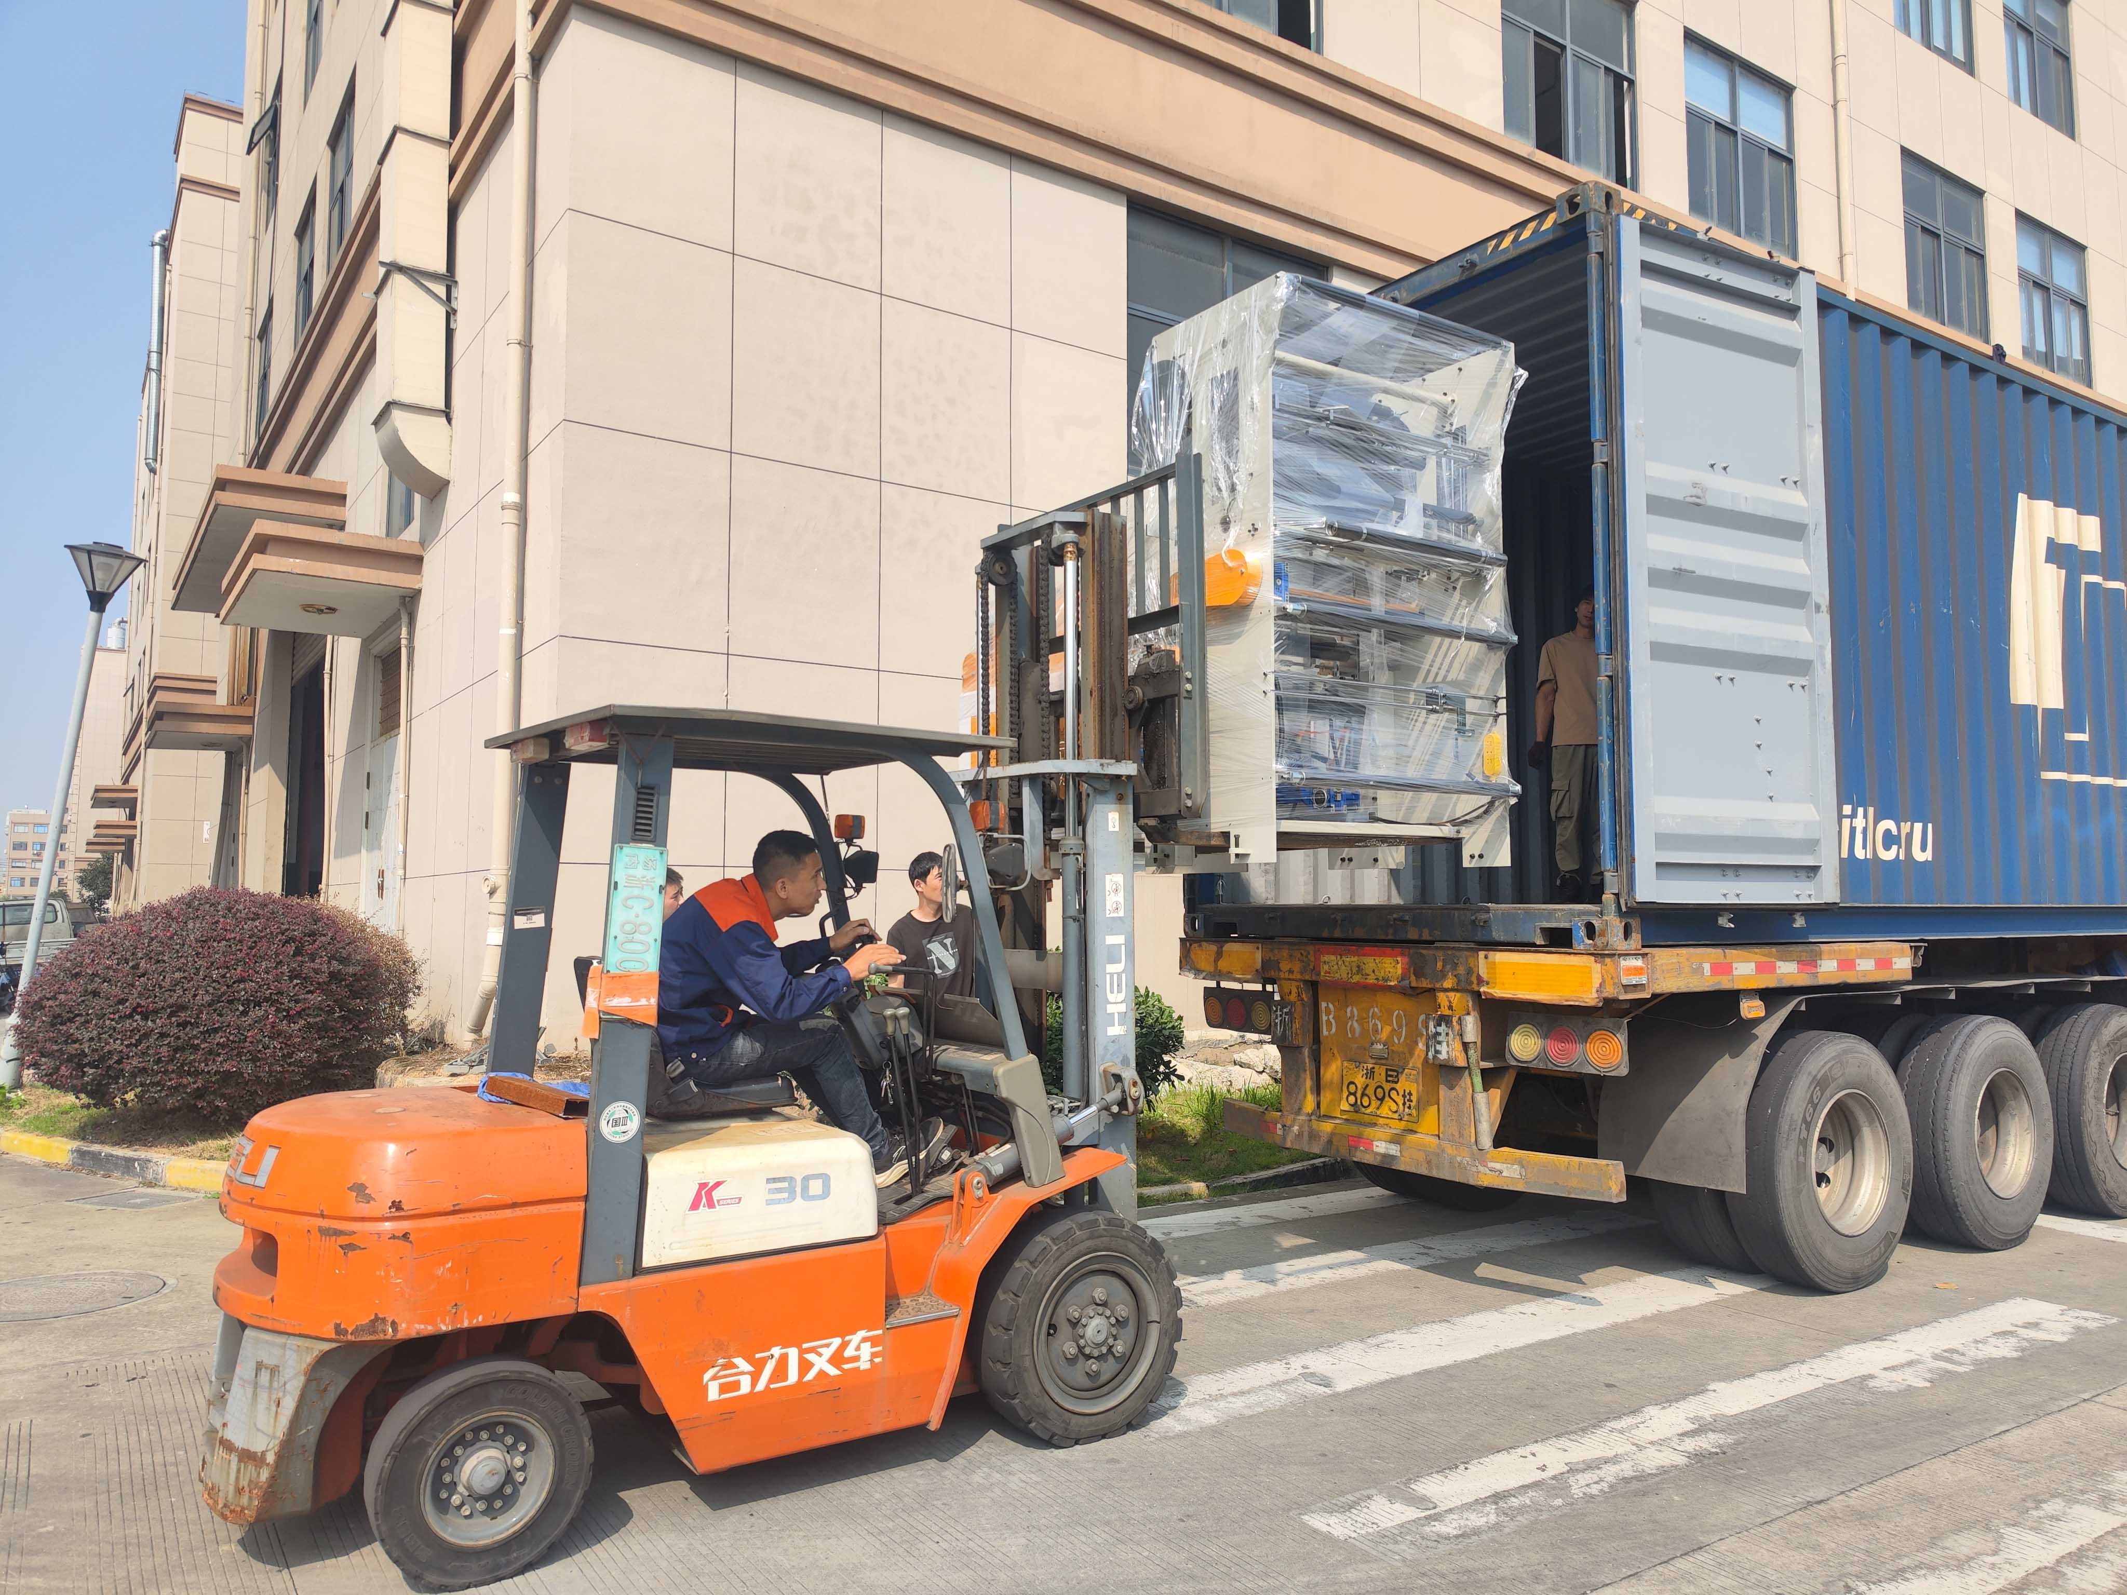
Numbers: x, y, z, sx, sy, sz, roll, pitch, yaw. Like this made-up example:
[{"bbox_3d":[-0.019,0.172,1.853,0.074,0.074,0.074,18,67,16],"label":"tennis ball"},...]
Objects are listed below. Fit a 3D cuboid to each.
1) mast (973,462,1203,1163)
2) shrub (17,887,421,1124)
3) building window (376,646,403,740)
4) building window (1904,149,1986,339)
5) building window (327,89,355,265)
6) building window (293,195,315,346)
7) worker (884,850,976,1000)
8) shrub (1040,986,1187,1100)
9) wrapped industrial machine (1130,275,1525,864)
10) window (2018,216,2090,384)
[{"bbox_3d":[0.031,0.354,5.039,0.420,2.840,1.100,3,-5,-32],"label":"mast"},{"bbox_3d":[-6.245,1.484,10.900,2.650,1.620,2.400,2,-5,-30],"label":"shrub"},{"bbox_3d":[-7.048,-1.083,15.452,0.120,0.869,1.350,3,-5,-34],"label":"building window"},{"bbox_3d":[13.118,-8.092,21.864,2.511,2.488,0.120,3,-5,-34],"label":"building window"},{"bbox_3d":[-9.775,-8.360,19.942,0.120,2.211,2.187,3,-5,-34],"label":"building window"},{"bbox_3d":[-11.671,-8.099,22.702,0.120,2.232,2.200,3,-5,-34],"label":"building window"},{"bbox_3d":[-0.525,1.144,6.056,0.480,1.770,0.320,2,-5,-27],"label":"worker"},{"bbox_3d":[0.349,1.762,10.497,1.050,0.860,0.950,0,-4,2],"label":"shrub"},{"bbox_3d":[0.889,-0.709,5.461,1.170,1.950,0.920,3,-5,-32],"label":"wrapped industrial machine"},{"bbox_3d":[16.079,-8.002,23.888,2.555,2.478,0.120,3,-5,-34],"label":"window"}]

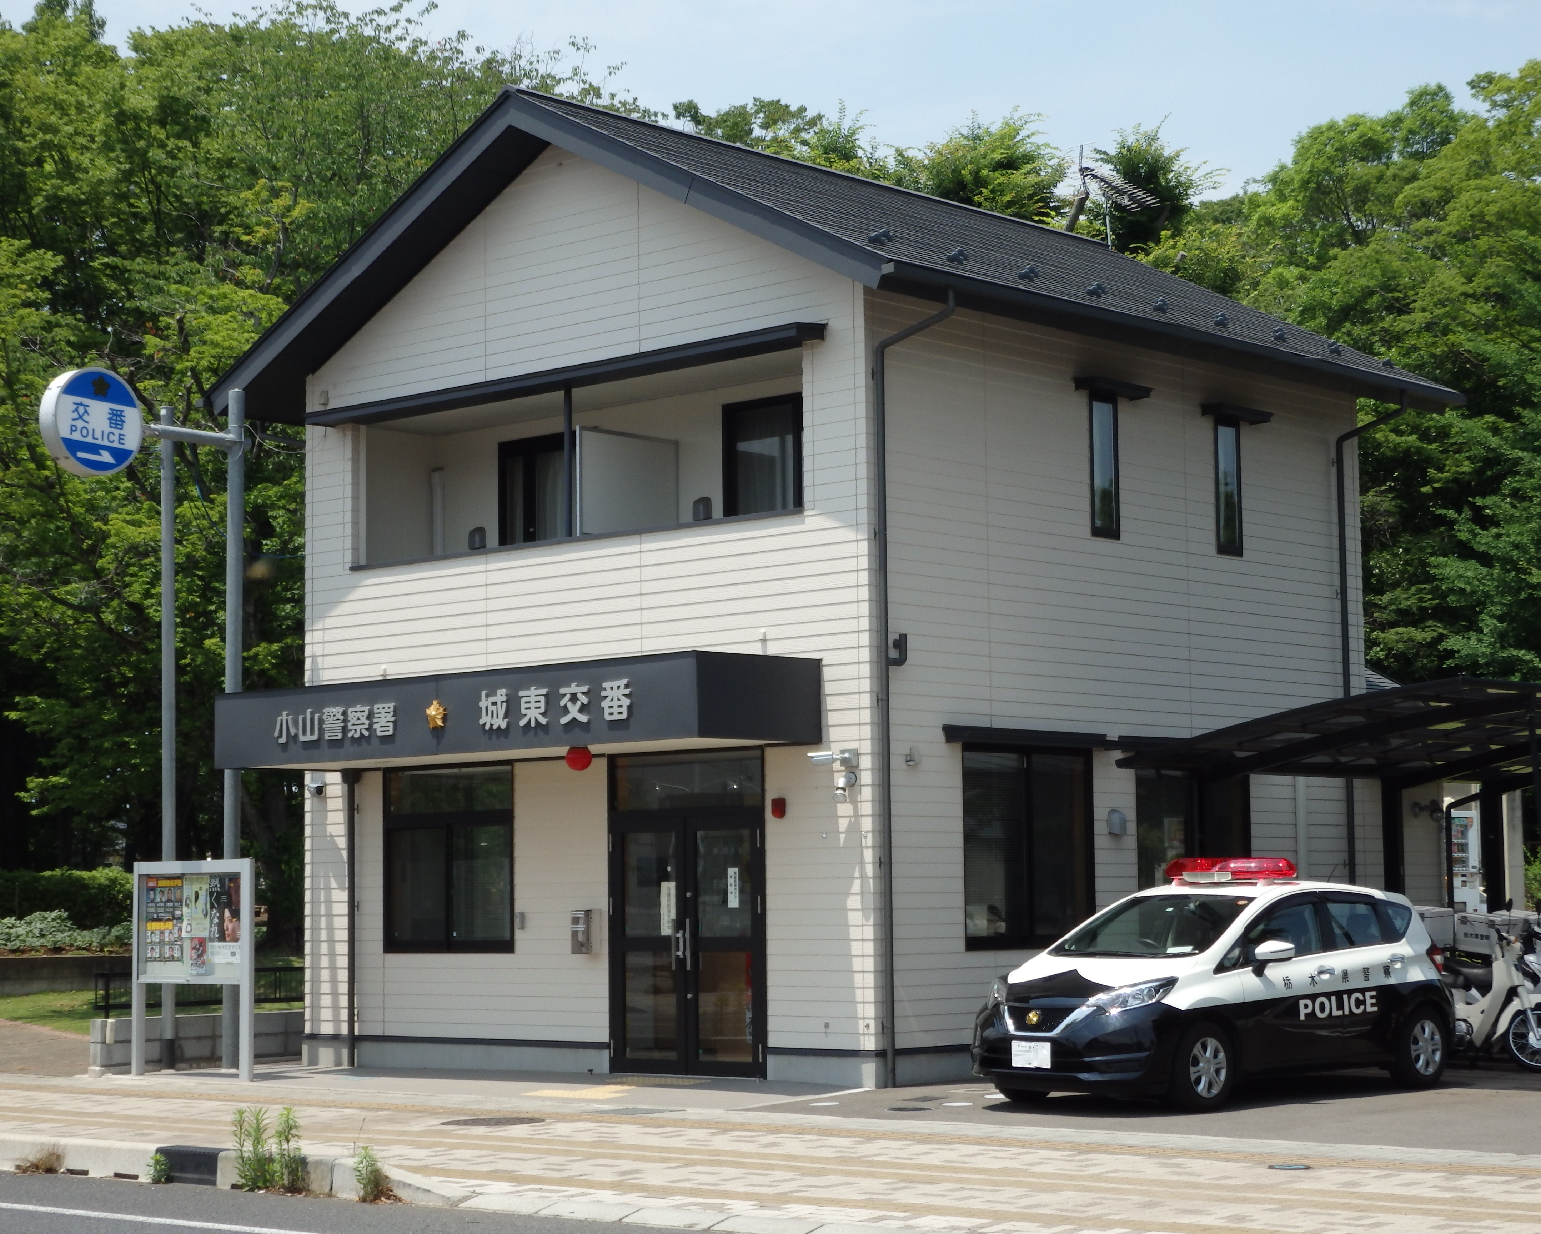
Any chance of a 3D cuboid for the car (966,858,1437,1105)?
[{"bbox_3d":[3.081,2.485,19.683,1.740,1.650,4.100,-6,-8,44],"label":"car"}]

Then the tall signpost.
[{"bbox_3d":[-5.226,0.887,24.020,0.260,5.900,1.960,-6,-7,41],"label":"tall signpost"}]

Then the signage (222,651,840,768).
[{"bbox_3d":[-2.150,0.796,22.675,5.570,0.630,1.380,-6,-7,41],"label":"signage"}]

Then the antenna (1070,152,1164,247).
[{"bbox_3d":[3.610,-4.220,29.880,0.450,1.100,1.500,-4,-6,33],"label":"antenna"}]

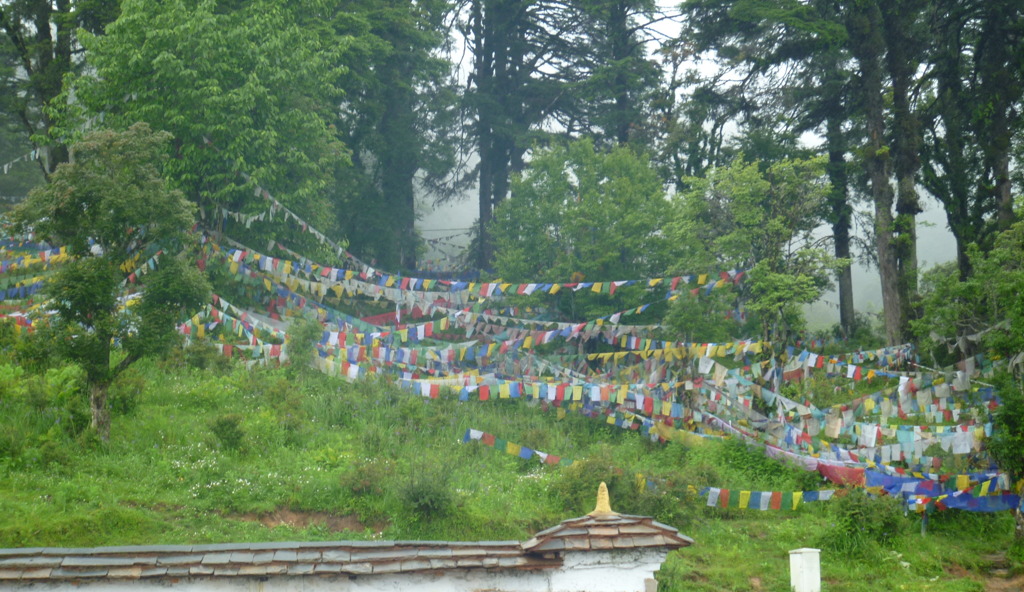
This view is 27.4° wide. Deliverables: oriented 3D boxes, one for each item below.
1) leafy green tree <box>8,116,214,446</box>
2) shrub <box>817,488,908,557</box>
[{"bbox_3d":[-7.360,-0.247,38.500,3.593,5.793,3.413,0,-4,0],"label":"leafy green tree"},{"bbox_3d":[5.340,3.451,32.000,1.402,1.036,1.191,0,-4,0],"label":"shrub"}]

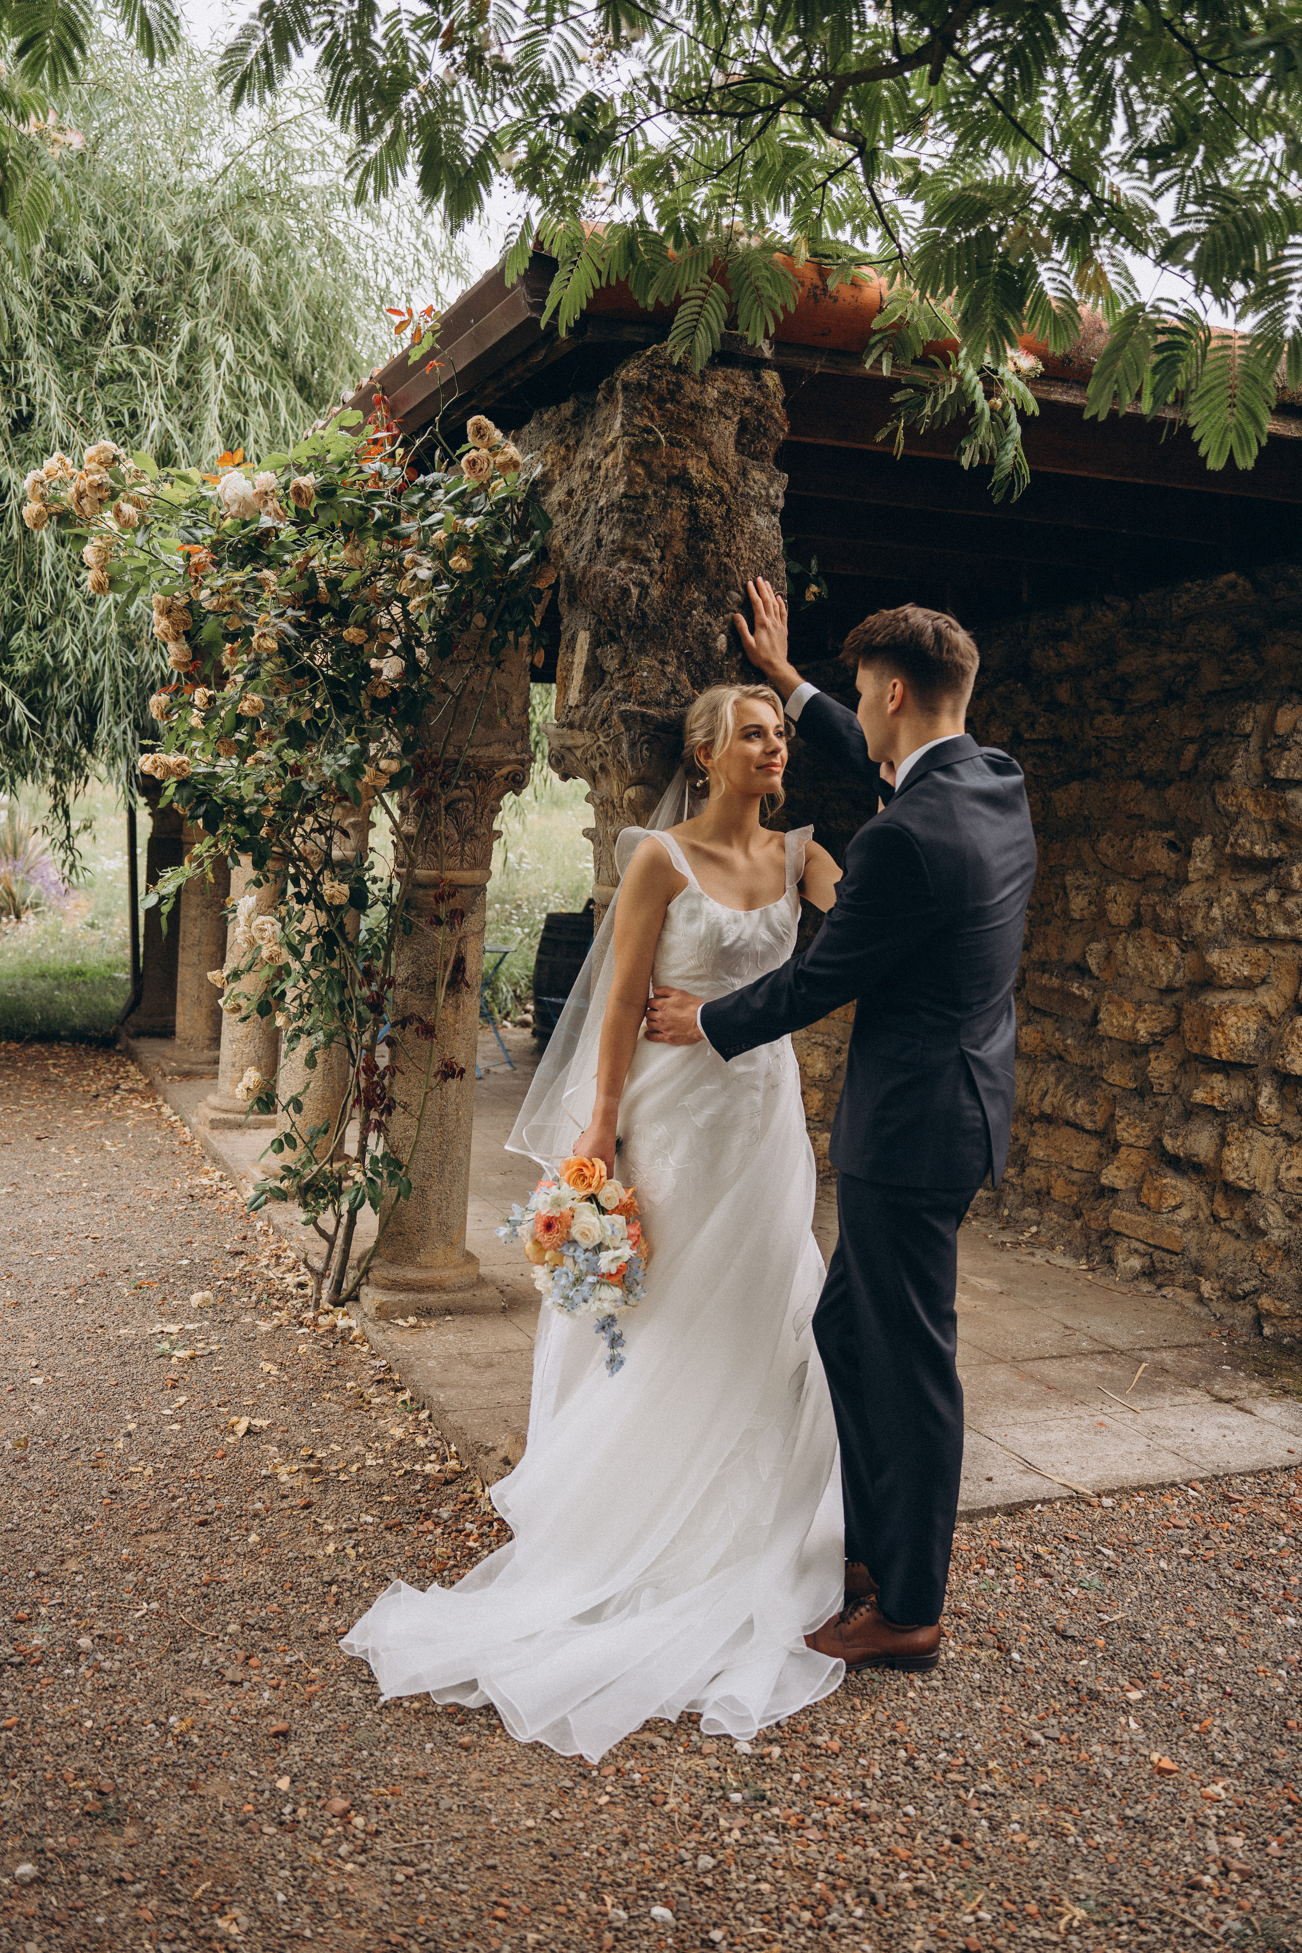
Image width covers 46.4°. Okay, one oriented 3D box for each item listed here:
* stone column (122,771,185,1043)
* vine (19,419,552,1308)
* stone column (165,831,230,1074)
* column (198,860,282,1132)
[{"bbox_3d":[-3.062,-0.431,9.493,0.370,1.620,0.370,1,5,-26],"label":"stone column"},{"bbox_3d":[-1.077,-0.260,4.342,1.330,2.470,1.000,1,5,-26],"label":"vine"},{"bbox_3d":[-2.464,-0.269,8.238,0.370,1.580,0.370,1,5,-26],"label":"stone column"},{"bbox_3d":[-1.838,-0.122,6.949,0.370,1.580,0.370,1,5,-26],"label":"column"}]

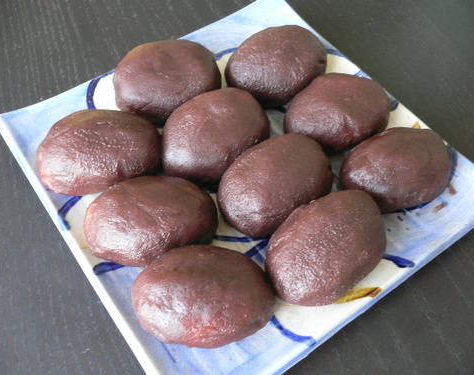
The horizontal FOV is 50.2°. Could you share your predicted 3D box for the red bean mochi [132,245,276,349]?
[{"bbox_3d":[-0.016,0.051,0.239,0.069,0.034,0.050,0,60,-1],"label":"red bean mochi"}]

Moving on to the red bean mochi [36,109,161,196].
[{"bbox_3d":[-0.076,-0.020,0.280,0.068,0.034,0.051,-14,61,-9],"label":"red bean mochi"}]

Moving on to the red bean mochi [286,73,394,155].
[{"bbox_3d":[0.060,-0.045,0.298,0.066,0.033,0.049,-18,62,-11],"label":"red bean mochi"}]

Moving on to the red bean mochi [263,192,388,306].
[{"bbox_3d":[0.045,0.029,0.253,0.070,0.035,0.049,-37,67,-20],"label":"red bean mochi"}]

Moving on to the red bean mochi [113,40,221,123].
[{"bbox_3d":[-0.042,-0.066,0.307,0.066,0.034,0.059,-17,62,-11],"label":"red bean mochi"}]

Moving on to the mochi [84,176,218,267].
[{"bbox_3d":[-0.043,0.017,0.259,0.069,0.033,0.051,-2,60,-3],"label":"mochi"}]

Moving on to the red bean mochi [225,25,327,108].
[{"bbox_3d":[0.025,-0.077,0.315,0.069,0.034,0.054,-32,65,-18],"label":"red bean mochi"}]

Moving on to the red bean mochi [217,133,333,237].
[{"bbox_3d":[0.021,-0.003,0.271,0.069,0.035,0.051,-37,67,-20],"label":"red bean mochi"}]

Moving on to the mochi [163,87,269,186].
[{"bbox_3d":[-0.012,-0.030,0.286,0.055,0.035,0.068,38,66,19],"label":"mochi"}]

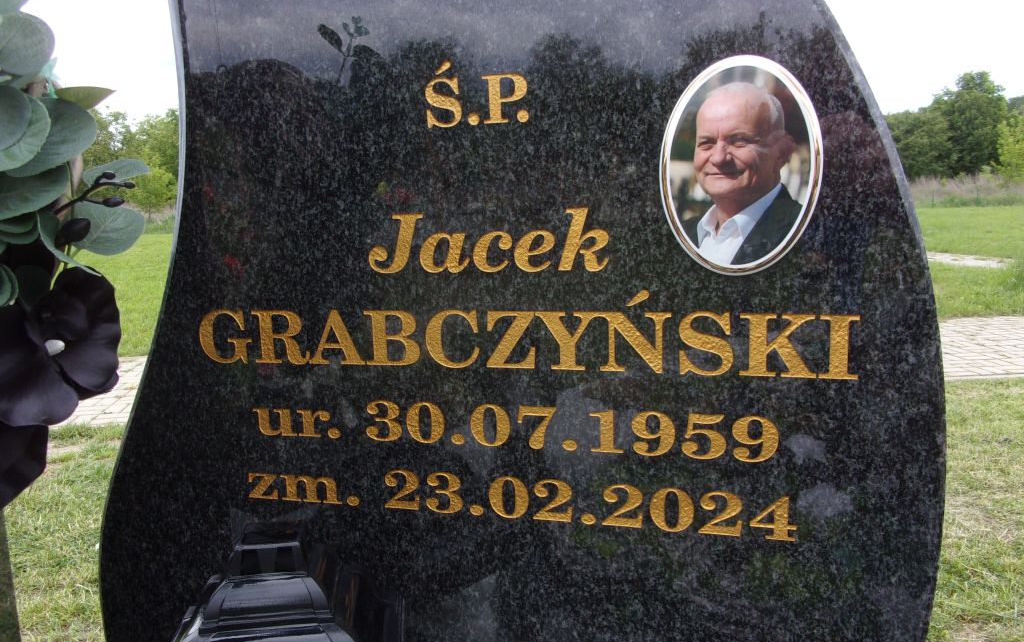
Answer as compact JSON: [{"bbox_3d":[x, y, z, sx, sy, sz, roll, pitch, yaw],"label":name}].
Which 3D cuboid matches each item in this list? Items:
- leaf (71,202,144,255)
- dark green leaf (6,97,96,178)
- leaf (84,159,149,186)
[{"bbox_3d":[-0.242,-0.055,0.495,0.042,0.036,0.010,-16,-17,5],"label":"leaf"},{"bbox_3d":[-0.260,-0.102,0.465,0.052,0.045,0.012,-26,-31,0],"label":"dark green leaf"},{"bbox_3d":[-0.239,-0.090,0.500,0.041,0.010,0.034,-3,31,-2],"label":"leaf"}]

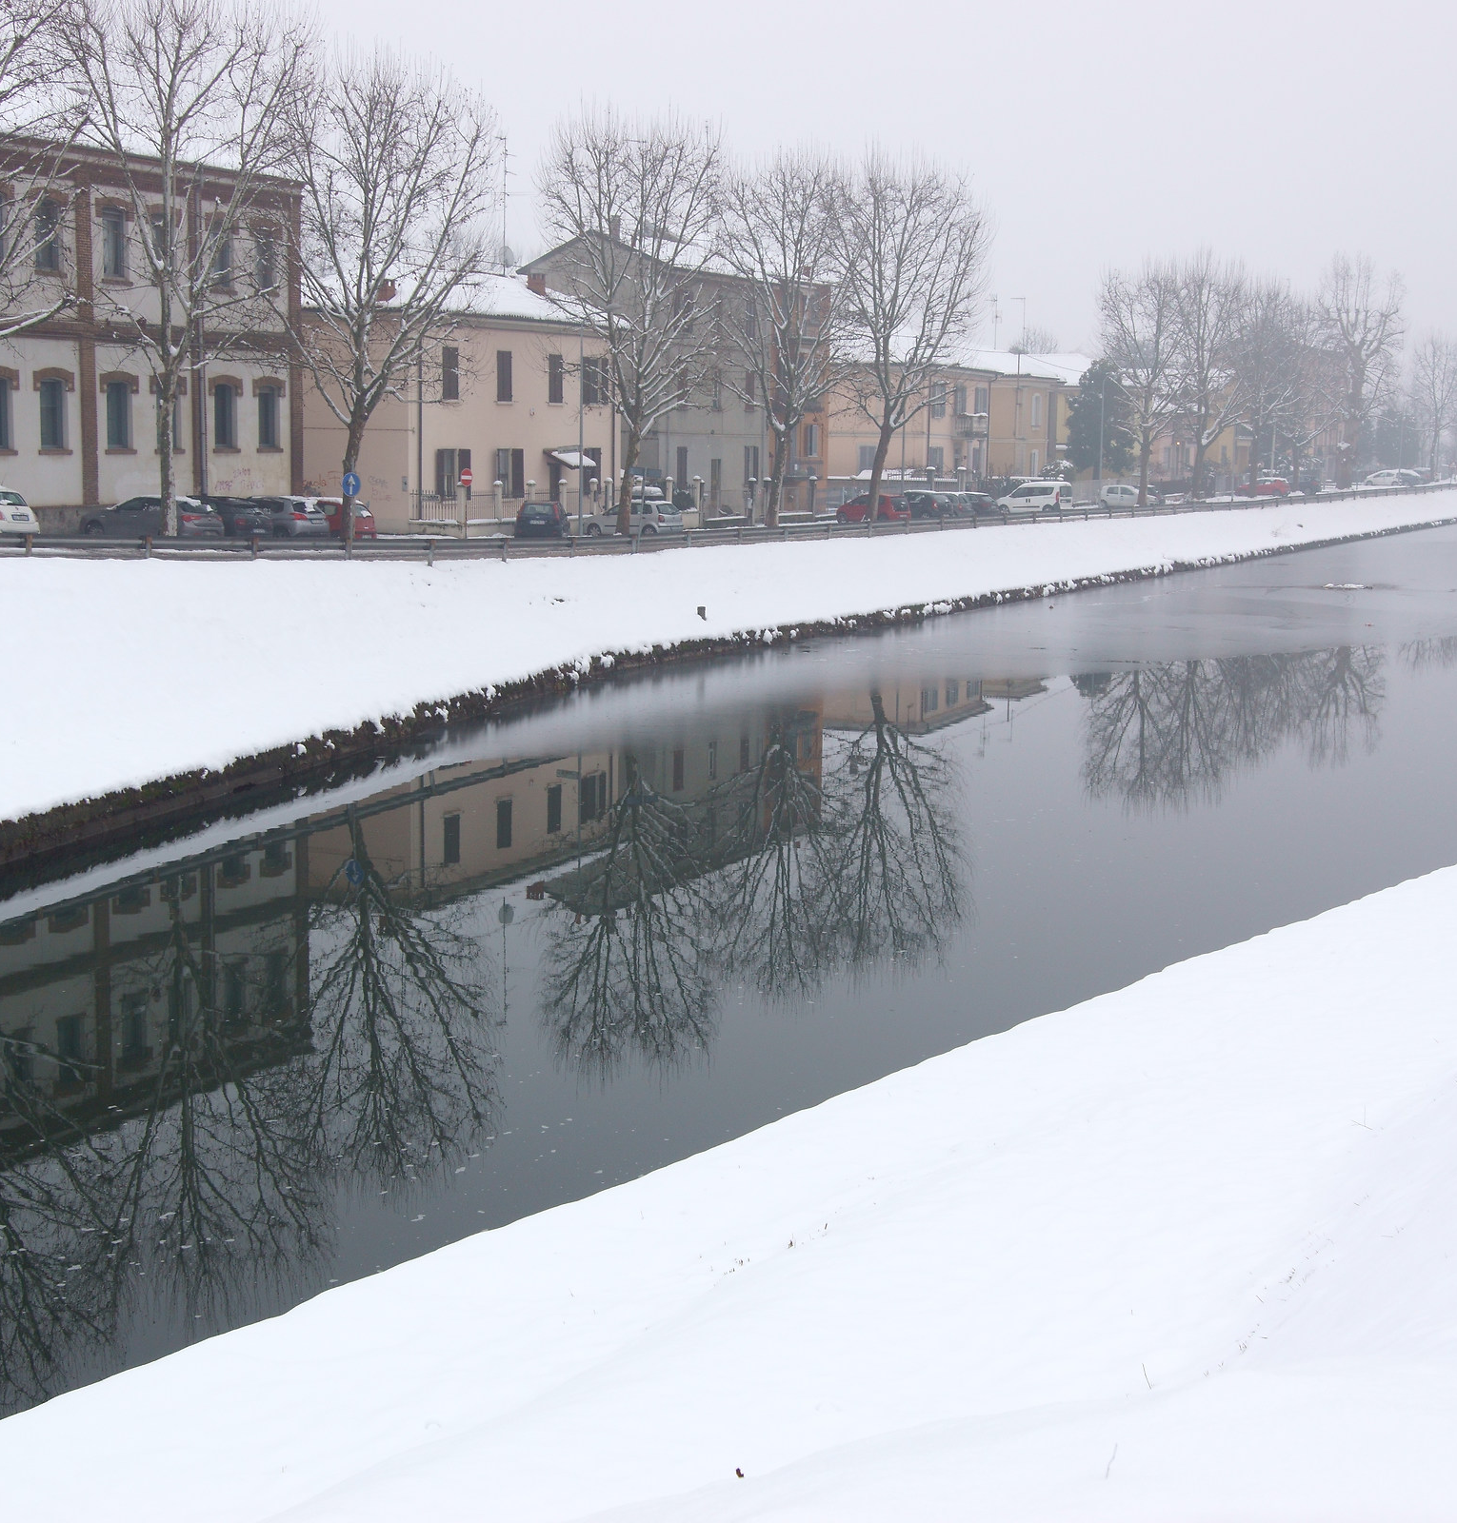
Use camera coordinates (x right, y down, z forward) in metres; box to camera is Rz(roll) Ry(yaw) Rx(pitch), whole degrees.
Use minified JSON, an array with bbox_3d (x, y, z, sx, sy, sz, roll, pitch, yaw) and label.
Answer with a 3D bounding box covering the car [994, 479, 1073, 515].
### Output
[{"bbox_3d":[18.266,-15.613,135.949,4.390,1.860,1.830,7,10,34],"label":"car"}]

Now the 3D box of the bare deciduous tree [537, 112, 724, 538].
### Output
[{"bbox_3d":[-3.790,-16.510,87.361,7.080,16.000,7.080,0,8,-3],"label":"bare deciduous tree"}]

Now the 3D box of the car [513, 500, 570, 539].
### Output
[{"bbox_3d":[-6.686,-8.511,81.500,1.690,1.460,3.920,-1,8,-11],"label":"car"}]

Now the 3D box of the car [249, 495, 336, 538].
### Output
[{"bbox_3d":[-14.395,-7.413,71.000,4.150,1.560,1.740,6,10,30],"label":"car"}]

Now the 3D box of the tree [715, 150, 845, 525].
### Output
[{"bbox_3d":[2.321,-18.091,99.218,5.750,16.180,5.750,1,8,1],"label":"tree"}]

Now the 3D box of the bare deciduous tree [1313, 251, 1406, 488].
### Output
[{"bbox_3d":[56.251,-34.645,203.725,8.080,20.870,8.080,3,9,15],"label":"bare deciduous tree"}]

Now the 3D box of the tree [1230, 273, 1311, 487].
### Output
[{"bbox_3d":[41.064,-28.339,174.492,6.080,16.510,6.080,3,9,13],"label":"tree"}]

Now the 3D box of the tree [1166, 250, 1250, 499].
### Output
[{"bbox_3d":[33.775,-27.011,161.000,6.000,17.600,6.000,3,9,12],"label":"tree"}]

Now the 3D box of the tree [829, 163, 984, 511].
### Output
[{"bbox_3d":[8.675,-19.917,109.020,7.360,17.540,7.360,1,8,4],"label":"tree"}]

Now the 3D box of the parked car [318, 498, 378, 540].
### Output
[{"bbox_3d":[-13.090,-7.606,73.000,3.600,1.500,1.600,6,10,31],"label":"parked car"}]

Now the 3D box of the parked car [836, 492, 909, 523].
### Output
[{"bbox_3d":[7.004,-12.053,110.000,1.640,1.480,3.550,-6,11,-40],"label":"parked car"}]

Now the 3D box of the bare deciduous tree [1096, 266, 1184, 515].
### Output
[{"bbox_3d":[26.783,-24.300,148.729,5.420,15.590,5.420,2,8,10],"label":"bare deciduous tree"}]

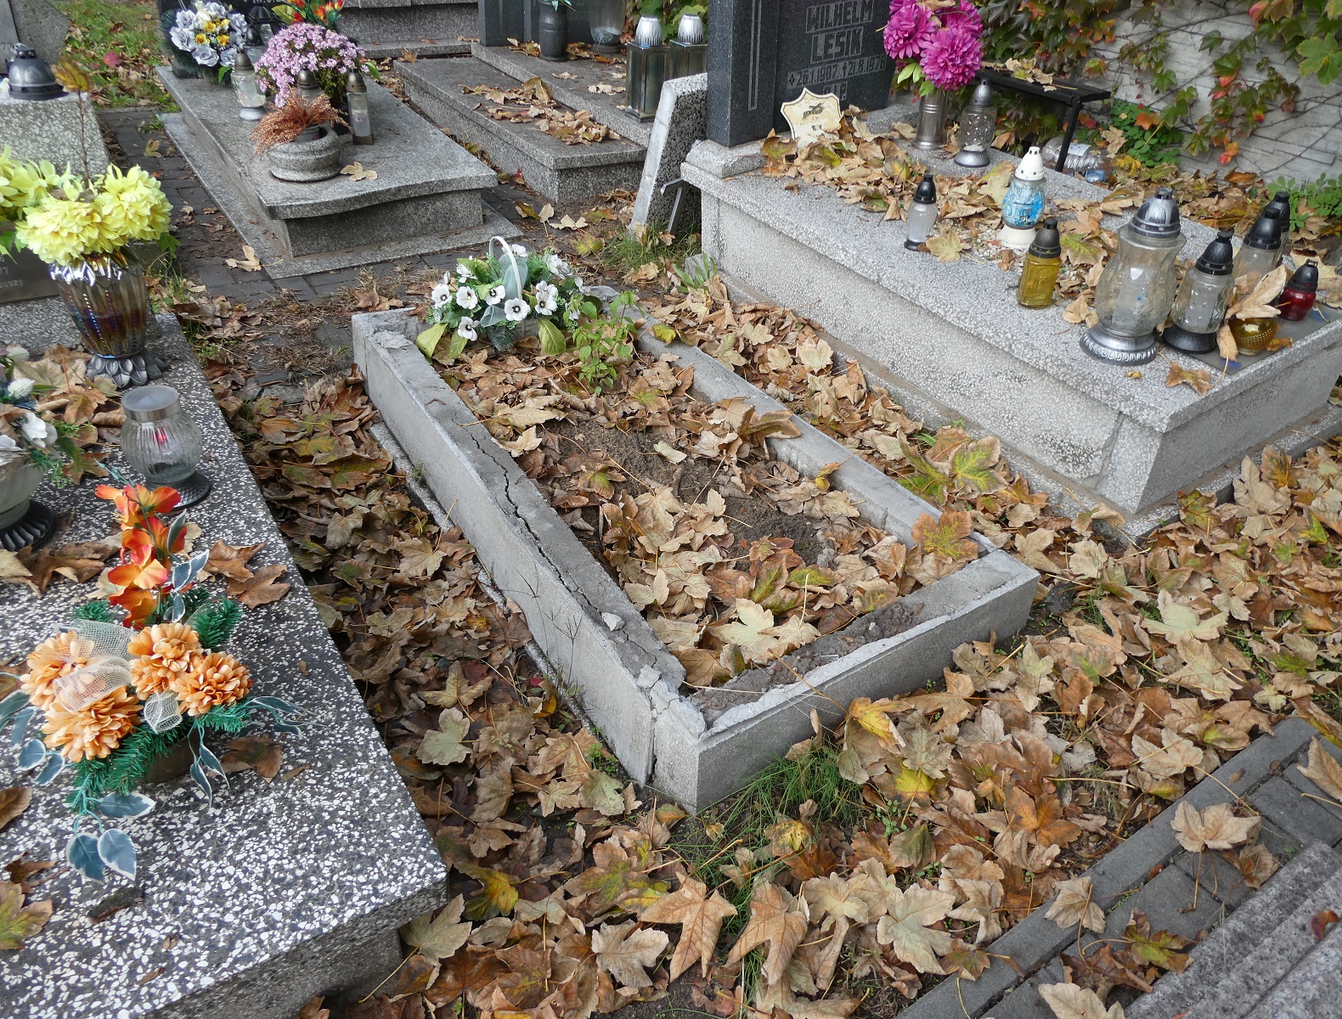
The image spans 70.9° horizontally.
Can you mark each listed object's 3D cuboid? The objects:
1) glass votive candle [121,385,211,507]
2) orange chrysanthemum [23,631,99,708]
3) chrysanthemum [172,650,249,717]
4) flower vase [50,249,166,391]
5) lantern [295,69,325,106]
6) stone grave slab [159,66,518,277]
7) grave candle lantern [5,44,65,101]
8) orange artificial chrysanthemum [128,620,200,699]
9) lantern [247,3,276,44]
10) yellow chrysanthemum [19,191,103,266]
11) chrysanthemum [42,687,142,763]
[{"bbox_3d":[-0.875,-0.108,1.640,0.142,0.190,0.142,-20,41,-26],"label":"glass votive candle"},{"bbox_3d":[-0.861,0.227,1.328,0.093,0.098,0.092,-28,47,-33],"label":"orange chrysanthemum"},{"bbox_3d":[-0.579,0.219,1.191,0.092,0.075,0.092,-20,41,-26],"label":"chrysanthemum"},{"bbox_3d":[-1.171,-0.398,1.986,0.178,0.235,0.178,-20,41,-26],"label":"flower vase"},{"bbox_3d":[-1.443,-1.621,3.758,0.100,0.249,0.100,-20,43,-27],"label":"lantern"},{"bbox_3d":[-1.543,-1.578,4.048,0.918,0.240,2.164,-19,42,-27],"label":"stone grave slab"},{"bbox_3d":[-1.411,-0.969,2.078,0.120,0.098,0.120,-20,43,-27],"label":"grave candle lantern"},{"bbox_3d":[-0.720,0.214,1.341,0.096,0.098,0.092,-23,44,-29],"label":"orange artificial chrysanthemum"},{"bbox_3d":[-2.026,-2.399,4.644,0.155,0.190,0.155,-20,43,-27],"label":"lantern"},{"bbox_3d":[-1.254,-0.575,1.938,0.150,0.140,0.145,-20,43,-27],"label":"yellow chrysanthemum"},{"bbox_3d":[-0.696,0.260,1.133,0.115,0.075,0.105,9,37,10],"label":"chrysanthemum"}]

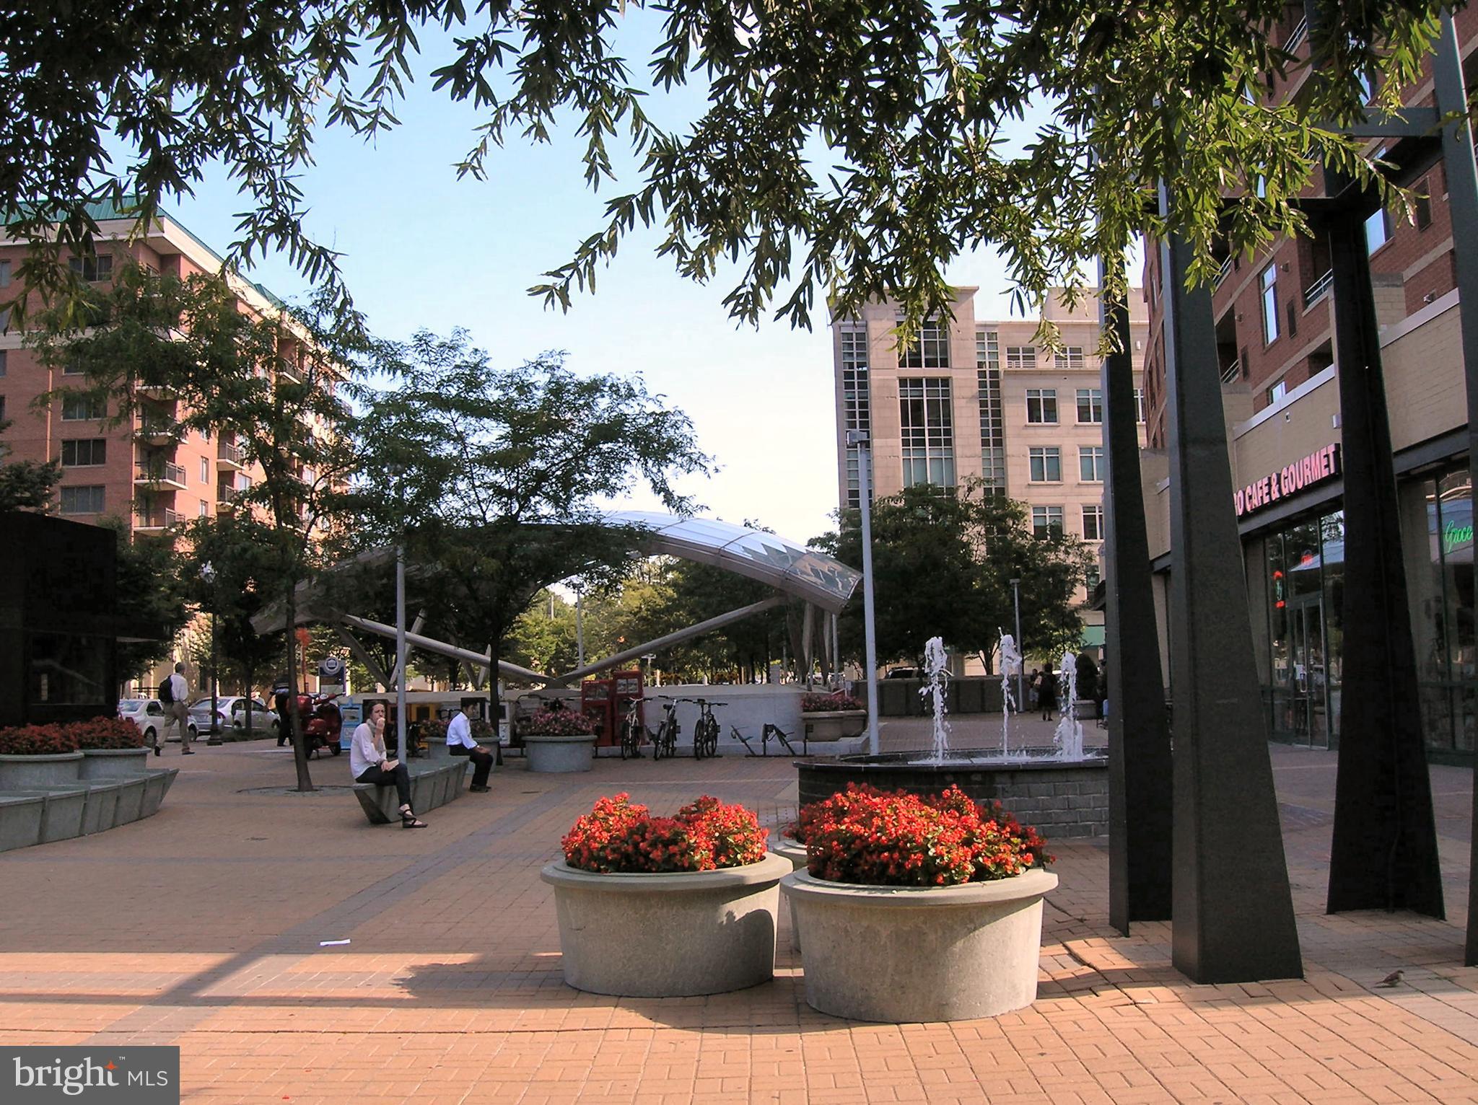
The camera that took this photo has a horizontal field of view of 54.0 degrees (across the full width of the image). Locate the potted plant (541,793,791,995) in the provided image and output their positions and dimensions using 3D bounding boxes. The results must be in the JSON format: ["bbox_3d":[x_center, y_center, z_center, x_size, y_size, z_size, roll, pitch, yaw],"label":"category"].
[{"bbox_3d":[-0.347,1.624,7.083,1.224,0.867,1.224,-2,-5,0],"label":"potted plant"}]

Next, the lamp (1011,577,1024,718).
[{"bbox_3d":[9.978,3.372,52.000,0.400,4.800,0.350,-2,-5,0],"label":"lamp"}]

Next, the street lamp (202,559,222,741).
[{"bbox_3d":[-12.050,2.305,33.300,0.420,4.230,0.420,-2,-5,0],"label":"street lamp"}]

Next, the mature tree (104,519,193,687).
[{"bbox_3d":[-17.773,2.289,42.000,4.500,6.700,4.500,-2,-5,0],"label":"mature tree"}]

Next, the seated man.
[{"bbox_3d":[-3.758,2.746,20.300,0.720,1.260,0.500,-2,-5,3],"label":"seated man"}]

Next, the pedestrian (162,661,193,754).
[{"bbox_3d":[-10.801,2.986,27.800,0.680,1.770,0.520,2,-6,-37],"label":"pedestrian"}]

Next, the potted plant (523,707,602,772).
[{"bbox_3d":[-2.891,3.020,23.500,1.270,1.040,1.270,-2,-5,0],"label":"potted plant"}]

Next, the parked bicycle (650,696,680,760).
[{"bbox_3d":[-1.224,3.034,25.000,0.600,1.070,1.700,-3,-5,12],"label":"parked bicycle"}]

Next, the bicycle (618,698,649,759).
[{"bbox_3d":[-1.845,3.111,25.600,0.600,1.070,1.720,-2,-5,8],"label":"bicycle"}]

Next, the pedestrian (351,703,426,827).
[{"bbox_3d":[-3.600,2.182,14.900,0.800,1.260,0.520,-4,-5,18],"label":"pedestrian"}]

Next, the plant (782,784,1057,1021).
[{"bbox_3d":[0.791,1.517,6.461,1.224,0.913,1.224,-2,-5,0],"label":"plant"}]

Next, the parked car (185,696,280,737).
[{"bbox_3d":[-18.789,6.158,54.500,1.750,1.440,4.500,-3,-5,12],"label":"parked car"}]

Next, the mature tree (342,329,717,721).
[{"bbox_3d":[-3.790,-0.062,25.800,6.600,7.800,6.200,-2,-5,0],"label":"mature tree"}]

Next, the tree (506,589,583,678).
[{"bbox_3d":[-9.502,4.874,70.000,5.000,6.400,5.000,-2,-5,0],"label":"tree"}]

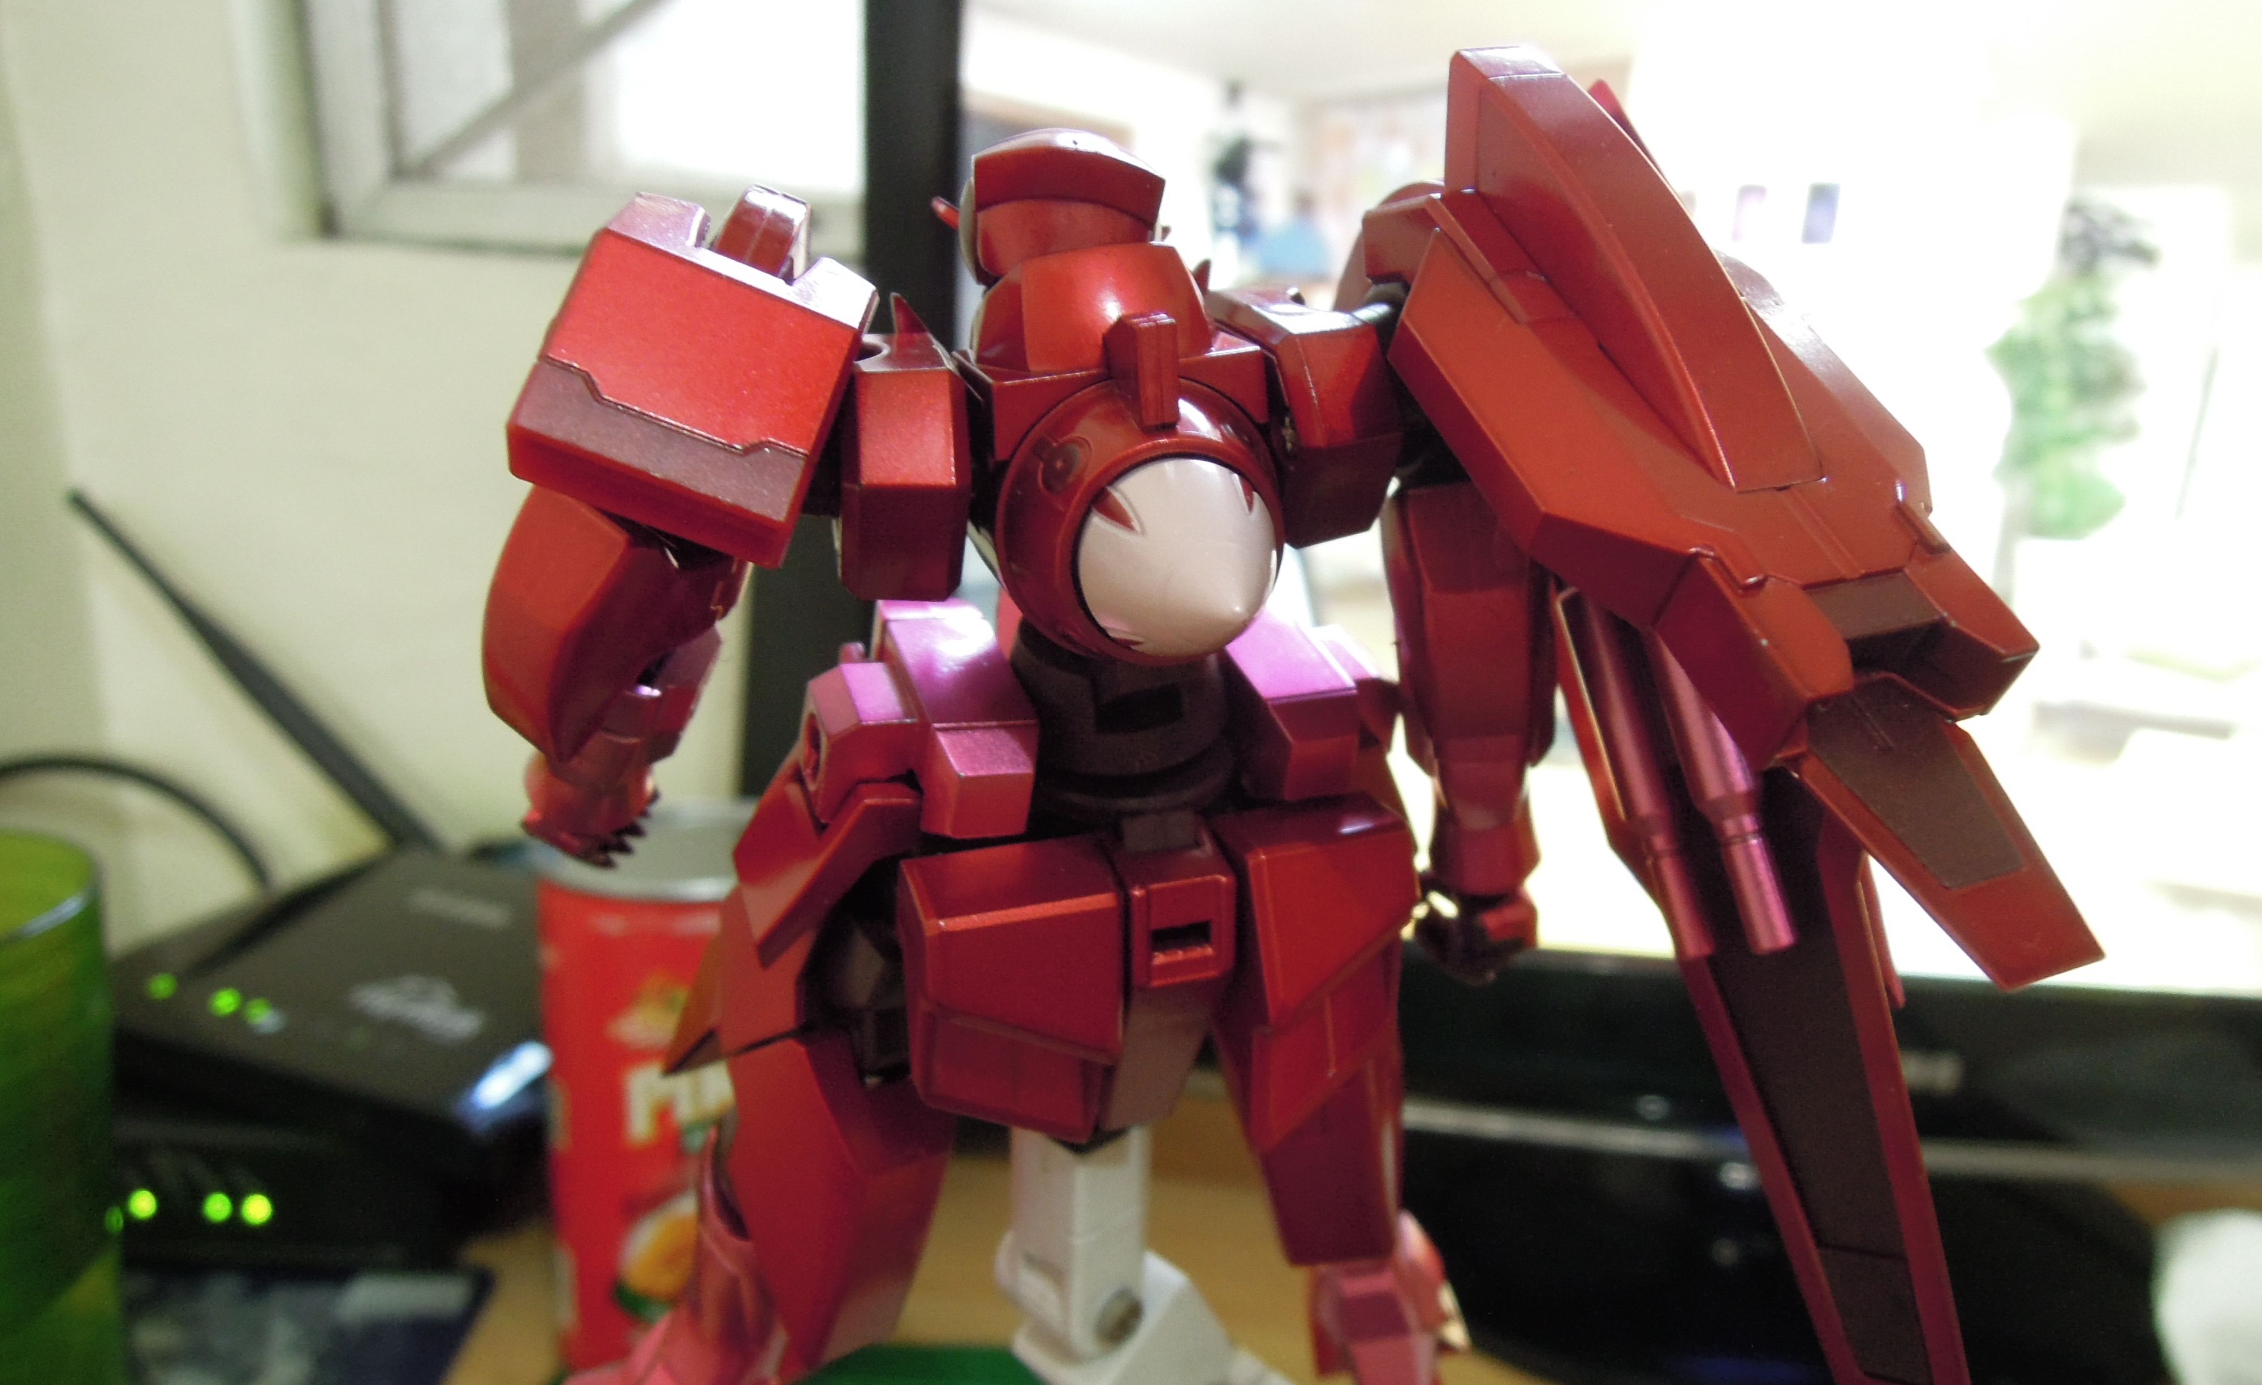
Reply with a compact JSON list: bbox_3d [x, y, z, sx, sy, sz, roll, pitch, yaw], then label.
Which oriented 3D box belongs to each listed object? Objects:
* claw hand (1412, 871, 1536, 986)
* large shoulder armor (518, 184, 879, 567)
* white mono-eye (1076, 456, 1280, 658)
[{"bbox_3d":[0.030,0.021,0.137,0.011,0.010,0.010,-5,19,-11],"label":"claw hand"},{"bbox_3d":[-0.032,-0.025,0.118,0.019,0.020,0.018,20,20,-15],"label":"large shoulder armor"},{"bbox_3d":[0.005,-0.007,0.102,0.014,0.014,0.011,-10,23,-14],"label":"white mono-eye"}]

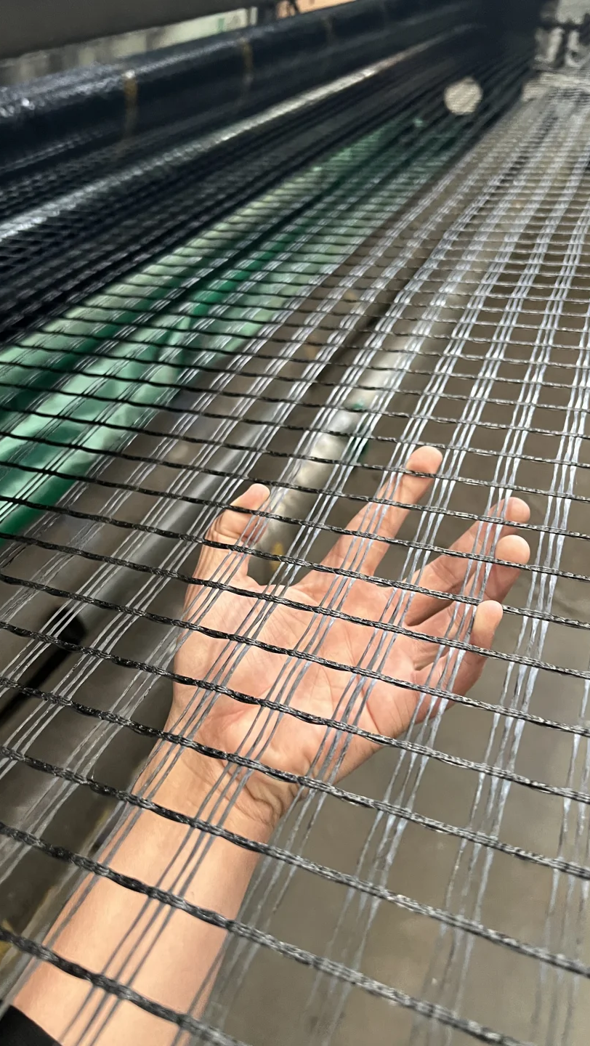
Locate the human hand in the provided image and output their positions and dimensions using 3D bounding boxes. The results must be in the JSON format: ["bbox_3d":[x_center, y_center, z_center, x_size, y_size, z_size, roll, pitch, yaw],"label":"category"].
[{"bbox_3d":[0.018,0.039,0.343,0.130,0.057,0.198,20,55,31],"label":"human hand"}]

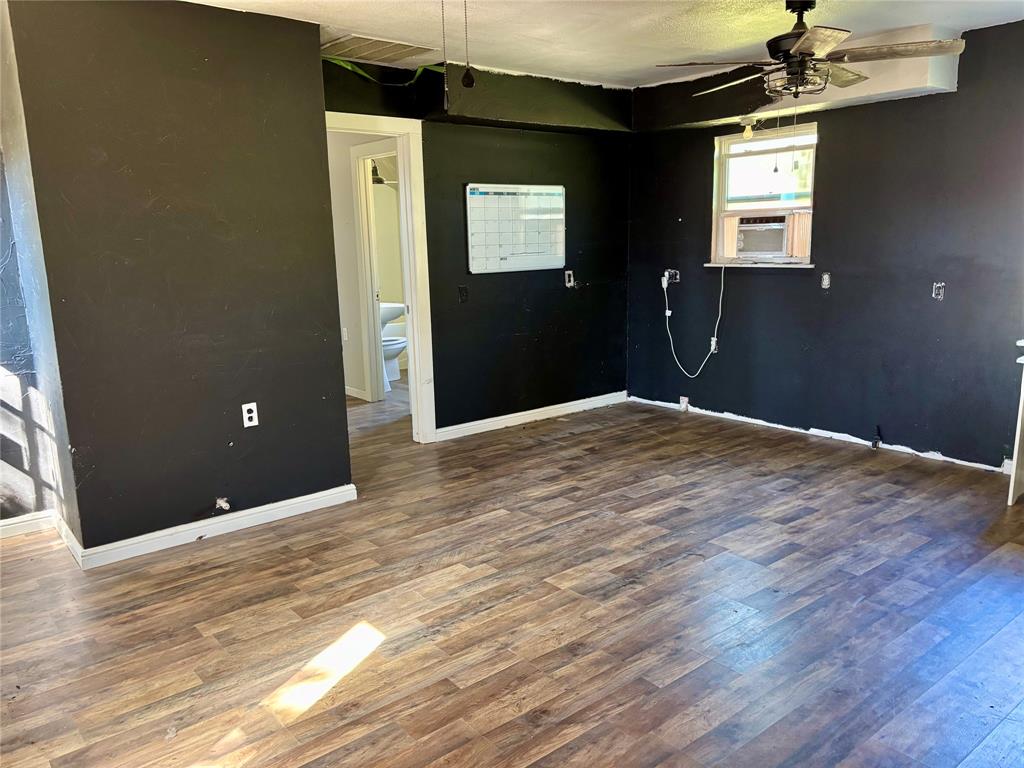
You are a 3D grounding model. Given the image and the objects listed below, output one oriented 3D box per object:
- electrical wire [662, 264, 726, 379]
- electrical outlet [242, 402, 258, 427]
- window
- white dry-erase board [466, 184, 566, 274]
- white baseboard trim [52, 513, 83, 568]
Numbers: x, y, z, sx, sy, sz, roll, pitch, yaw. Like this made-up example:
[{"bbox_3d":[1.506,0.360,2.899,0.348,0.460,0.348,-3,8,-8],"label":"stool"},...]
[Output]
[{"bbox_3d":[1.376,-0.470,5.884,0.050,0.840,0.537,-10,14,-38],"label":"electrical wire"},{"bbox_3d":[-1.278,0.153,3.764,0.070,0.113,0.010,-10,14,-38],"label":"electrical outlet"},{"bbox_3d":[1.750,-1.281,5.340,0.120,0.911,0.802,-10,14,-38],"label":"window"},{"bbox_3d":[0.057,-1.130,5.585,0.917,0.609,0.020,-10,14,-38],"label":"white dry-erase board"},{"bbox_3d":[-2.092,0.727,3.635,0.017,0.093,0.697,-10,14,-38],"label":"white baseboard trim"}]

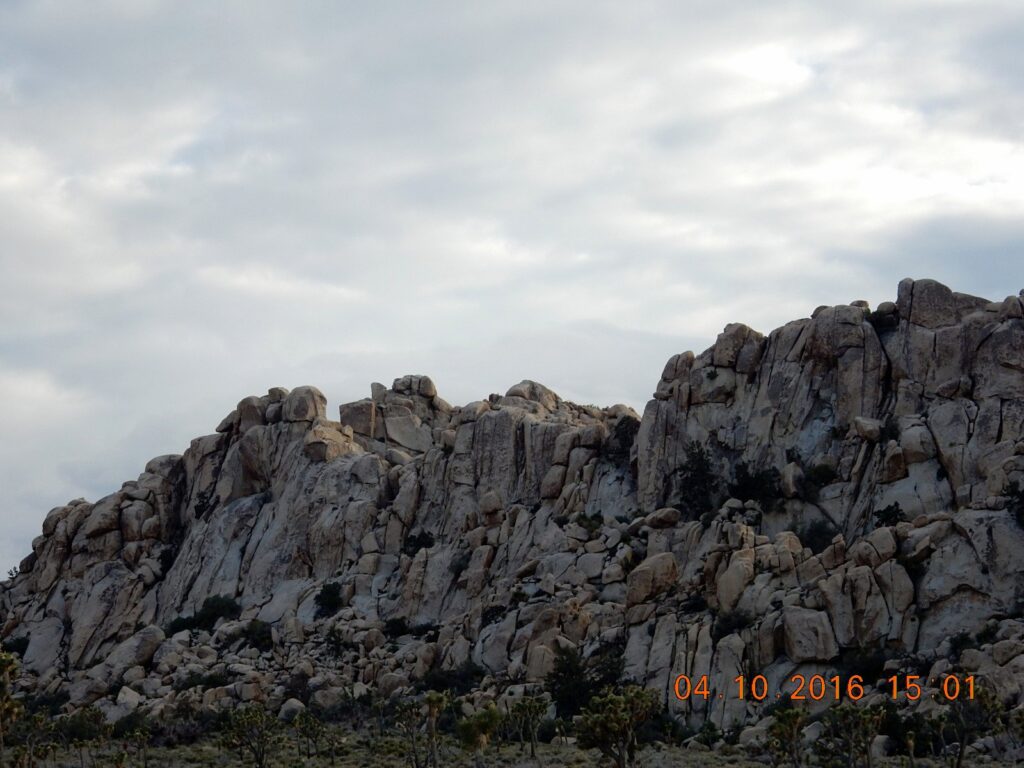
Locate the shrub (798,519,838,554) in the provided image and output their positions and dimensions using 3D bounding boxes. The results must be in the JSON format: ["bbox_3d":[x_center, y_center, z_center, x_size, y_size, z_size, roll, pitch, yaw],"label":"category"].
[{"bbox_3d":[27.427,13.624,222.000,3.484,3.184,2.962,0,-8,0],"label":"shrub"}]

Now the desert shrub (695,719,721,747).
[{"bbox_3d":[14.791,26.366,188.000,1.970,2.120,1.670,0,-8,0],"label":"desert shrub"}]

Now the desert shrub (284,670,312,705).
[{"bbox_3d":[-16.668,23.695,194.000,2.190,2.650,1.860,0,-8,0],"label":"desert shrub"}]

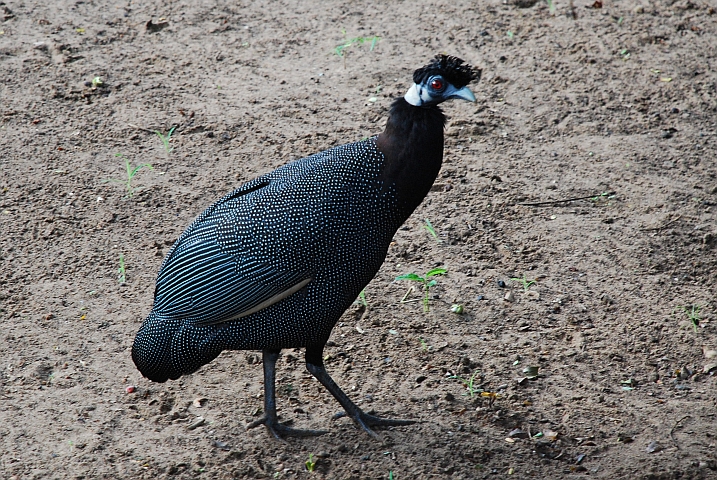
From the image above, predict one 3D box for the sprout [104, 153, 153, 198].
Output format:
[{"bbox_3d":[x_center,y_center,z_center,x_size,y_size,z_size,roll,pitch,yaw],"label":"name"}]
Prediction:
[{"bbox_3d":[-0.304,-0.085,5.307,0.066,0.055,0.040,0,23,0],"label":"sprout"}]

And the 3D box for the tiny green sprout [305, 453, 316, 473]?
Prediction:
[{"bbox_3d":[-0.054,0.251,4.538,0.013,0.022,0.012,0,23,0],"label":"tiny green sprout"}]

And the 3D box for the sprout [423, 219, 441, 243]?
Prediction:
[{"bbox_3d":[0.094,-0.012,5.162,0.023,0.030,0.016,0,23,0],"label":"sprout"}]

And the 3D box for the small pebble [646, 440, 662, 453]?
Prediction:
[{"bbox_3d":[0.338,0.234,4.594,0.018,0.010,0.014,0,23,0],"label":"small pebble"}]

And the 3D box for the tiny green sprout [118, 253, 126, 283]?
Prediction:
[{"bbox_3d":[-0.295,0.034,5.040,0.010,0.038,0.011,0,23,0],"label":"tiny green sprout"}]

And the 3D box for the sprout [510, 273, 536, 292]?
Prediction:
[{"bbox_3d":[0.205,0.054,5.014,0.032,0.022,0.026,0,23,0],"label":"sprout"}]

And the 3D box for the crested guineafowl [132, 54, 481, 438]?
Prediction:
[{"bbox_3d":[-0.060,0.006,4.563,0.390,0.455,0.190,3,23,7],"label":"crested guineafowl"}]

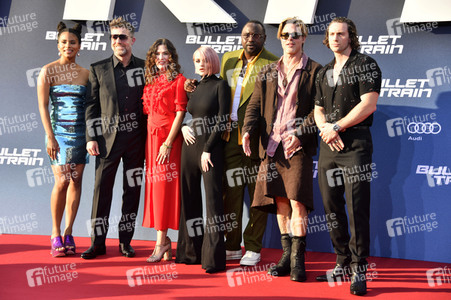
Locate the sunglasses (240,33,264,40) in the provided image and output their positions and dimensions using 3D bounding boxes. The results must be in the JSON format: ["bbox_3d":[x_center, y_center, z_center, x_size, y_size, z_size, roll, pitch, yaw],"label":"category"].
[{"bbox_3d":[0.217,-0.883,8.300,0.147,0.050,0.145,2,4,16],"label":"sunglasses"}]

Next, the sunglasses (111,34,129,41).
[{"bbox_3d":[-0.812,-0.866,8.187,0.145,0.045,0.130,2,5,17],"label":"sunglasses"}]

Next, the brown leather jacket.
[{"bbox_3d":[0.408,-0.301,7.547,0.550,0.710,0.340,2,5,12],"label":"brown leather jacket"}]

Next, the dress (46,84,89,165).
[{"bbox_3d":[-1.235,-0.197,8.319,0.340,0.625,0.250,1,5,0],"label":"dress"}]

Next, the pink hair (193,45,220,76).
[{"bbox_3d":[-0.142,-0.677,8.100,0.195,0.225,0.220,2,4,25],"label":"pink hair"}]

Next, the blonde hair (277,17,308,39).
[{"bbox_3d":[0.474,-0.857,7.477,0.200,0.170,0.230,1,5,10],"label":"blonde hair"}]

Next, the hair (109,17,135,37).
[{"bbox_3d":[-0.797,-0.953,8.208,0.175,0.150,0.200,2,5,17],"label":"hair"}]

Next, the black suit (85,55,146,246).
[{"bbox_3d":[-0.846,0.008,8.294,0.520,1.490,0.340,1,5,3],"label":"black suit"}]

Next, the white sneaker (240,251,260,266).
[{"bbox_3d":[0.195,0.803,8.136,0.112,0.110,0.300,2,5,20],"label":"white sneaker"}]

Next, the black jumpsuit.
[{"bbox_3d":[-0.163,0.178,7.887,0.400,1.440,0.330,4,6,30],"label":"black jumpsuit"}]

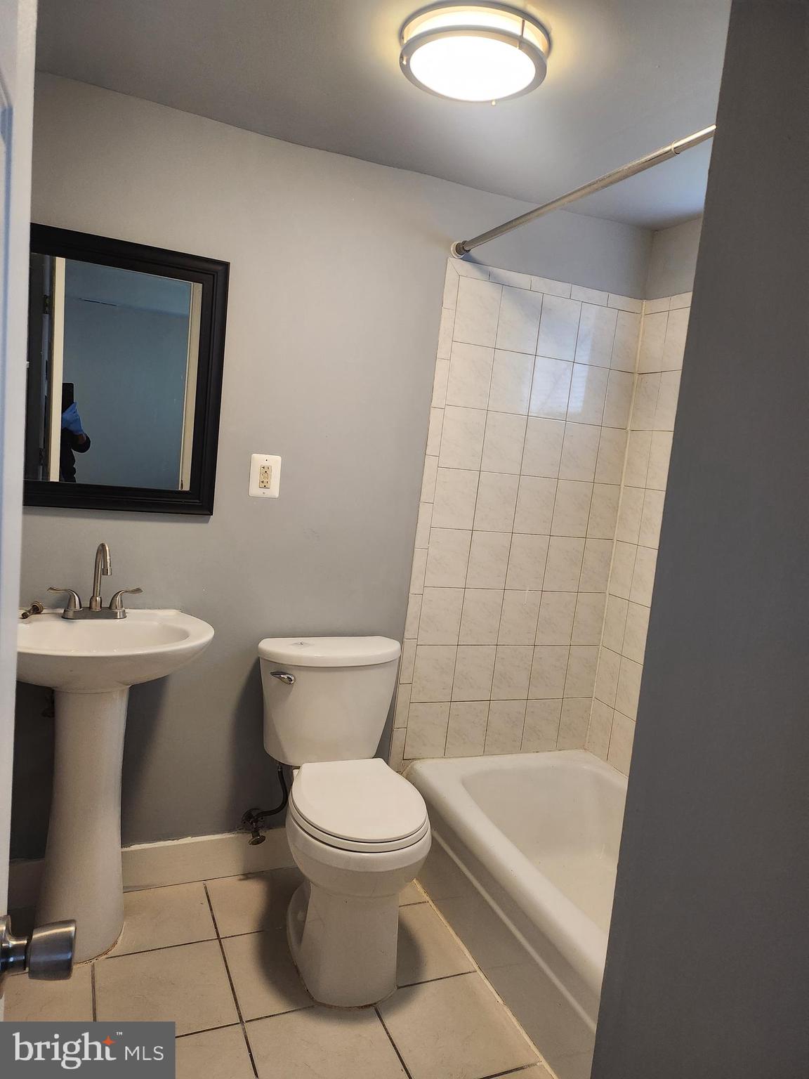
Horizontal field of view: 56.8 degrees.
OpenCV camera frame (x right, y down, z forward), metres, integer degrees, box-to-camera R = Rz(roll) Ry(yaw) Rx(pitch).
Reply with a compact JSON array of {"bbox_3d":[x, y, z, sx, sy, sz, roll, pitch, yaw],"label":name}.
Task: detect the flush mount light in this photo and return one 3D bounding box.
[{"bbox_3d":[0.136,-0.945,1.488,0.302,0.075,0.302,6,7,-1],"label":"flush mount light"}]

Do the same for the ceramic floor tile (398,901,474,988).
[{"bbox_3d":[-0.010,1.153,2.121,0.317,0.010,0.314,3,8,-24],"label":"ceramic floor tile"}]

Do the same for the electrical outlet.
[{"bbox_3d":[-0.403,-0.184,2.177,0.084,0.121,0.008,3,8,-24],"label":"electrical outlet"}]

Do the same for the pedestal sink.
[{"bbox_3d":[-0.810,0.647,1.913,0.565,0.865,0.430,3,8,-24],"label":"pedestal sink"}]

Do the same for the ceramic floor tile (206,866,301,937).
[{"bbox_3d":[-0.418,1.090,2.254,0.323,0.010,0.272,3,8,-24],"label":"ceramic floor tile"}]

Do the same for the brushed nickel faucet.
[{"bbox_3d":[-0.801,0.111,1.951,0.230,0.200,0.135,3,8,-24],"label":"brushed nickel faucet"}]

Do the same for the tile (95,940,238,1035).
[{"bbox_3d":[-0.595,1.122,1.857,0.323,0.010,0.314,3,8,-24],"label":"tile"}]

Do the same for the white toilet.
[{"bbox_3d":[-0.162,0.735,2.099,0.435,0.785,0.630,3,8,-24],"label":"white toilet"}]

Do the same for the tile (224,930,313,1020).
[{"bbox_3d":[-0.301,1.138,1.989,0.323,0.010,0.314,3,8,-24],"label":"tile"}]

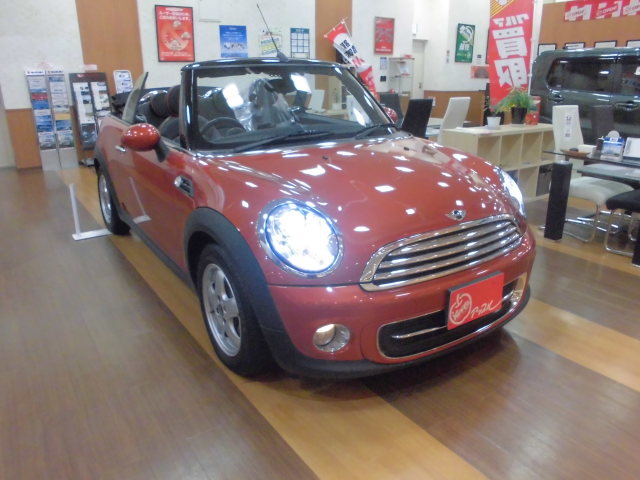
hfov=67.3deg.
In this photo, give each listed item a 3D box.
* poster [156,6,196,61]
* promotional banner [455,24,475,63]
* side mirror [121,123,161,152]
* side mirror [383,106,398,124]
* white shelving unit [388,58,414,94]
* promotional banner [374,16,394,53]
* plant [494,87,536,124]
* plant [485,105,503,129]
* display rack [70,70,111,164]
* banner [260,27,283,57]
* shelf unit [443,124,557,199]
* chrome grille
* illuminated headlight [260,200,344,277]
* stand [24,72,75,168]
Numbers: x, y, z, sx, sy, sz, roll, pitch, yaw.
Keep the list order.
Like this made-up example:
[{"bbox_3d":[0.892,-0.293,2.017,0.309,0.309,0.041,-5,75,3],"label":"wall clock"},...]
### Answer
[{"bbox_3d":[-2.325,-3.330,7.750,0.605,0.840,0.030,-13,23,-33],"label":"poster"},{"bbox_3d":[3.490,-4.697,11.489,0.610,0.850,0.030,-13,23,-32],"label":"promotional banner"},{"bbox_3d":[-0.934,-0.540,2.507,0.215,0.150,0.150,-13,22,-31],"label":"side mirror"},{"bbox_3d":[0.481,-0.866,3.390,0.215,0.150,0.150,-13,22,-31],"label":"side mirror"},{"bbox_3d":[1.757,-3.122,10.520,0.430,1.620,0.380,-13,23,-33],"label":"white shelving unit"},{"bbox_3d":[1.351,-4.310,10.101,0.540,0.735,0.030,-13,23,-33],"label":"promotional banner"},{"bbox_3d":[2.042,-1.405,5.020,0.410,0.385,0.390,-11,21,-27],"label":"plant"},{"bbox_3d":[1.746,-1.264,4.853,0.160,0.240,0.160,-13,23,-33],"label":"plant"},{"bbox_3d":[-3.369,-1.804,7.136,0.490,1.320,0.360,-13,23,-33],"label":"display rack"},{"bbox_3d":[-0.882,-3.623,8.954,0.460,0.600,0.020,-13,23,-32],"label":"banner"},{"bbox_3d":[1.943,-0.807,5.062,1.480,0.770,0.400,-13,23,-33],"label":"shelf unit"},{"bbox_3d":[0.549,0.022,1.972,0.950,0.170,0.120,-13,22,-31],"label":"chrome grille"},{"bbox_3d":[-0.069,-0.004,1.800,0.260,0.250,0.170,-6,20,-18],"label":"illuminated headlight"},{"bbox_3d":[-3.821,-1.721,6.833,0.490,1.360,0.360,-13,23,-33],"label":"stand"}]

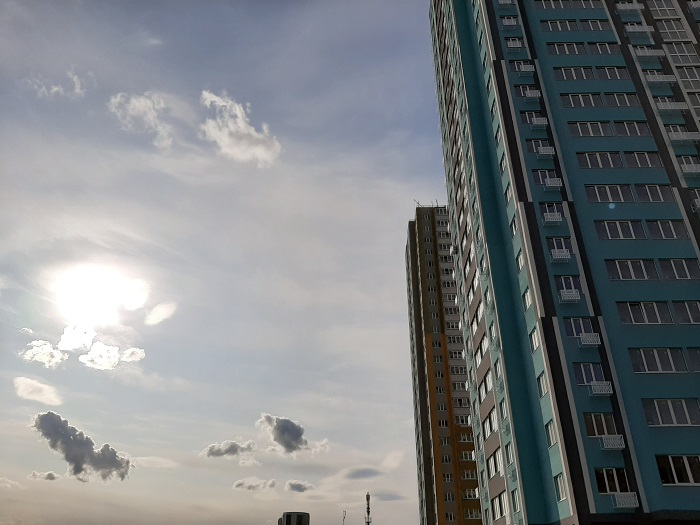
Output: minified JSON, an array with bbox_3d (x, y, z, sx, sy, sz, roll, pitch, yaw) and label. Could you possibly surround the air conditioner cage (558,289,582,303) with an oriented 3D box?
[{"bbox_3d":[13.588,2.110,32.575,1.087,0.652,0.503,0,-30,1],"label":"air conditioner cage"}]

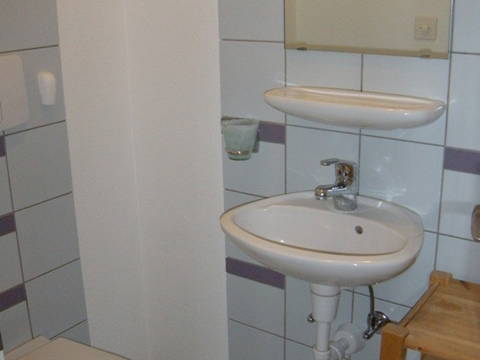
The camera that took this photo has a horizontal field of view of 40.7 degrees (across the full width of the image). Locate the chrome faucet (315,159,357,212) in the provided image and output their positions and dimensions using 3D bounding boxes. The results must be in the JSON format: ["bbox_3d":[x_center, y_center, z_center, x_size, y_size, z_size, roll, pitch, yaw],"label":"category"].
[{"bbox_3d":[0.209,0.006,1.395,0.052,0.146,0.157,11,22,34],"label":"chrome faucet"}]

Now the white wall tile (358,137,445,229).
[{"bbox_3d":[0.361,0.007,1.459,0.199,0.199,0.010,11,22,34],"label":"white wall tile"}]

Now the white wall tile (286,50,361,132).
[{"bbox_3d":[0.195,-0.213,1.508,0.199,0.199,0.010,11,22,34],"label":"white wall tile"}]

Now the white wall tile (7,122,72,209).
[{"bbox_3d":[-0.516,-0.037,1.678,0.012,0.198,0.198,11,21,33],"label":"white wall tile"}]

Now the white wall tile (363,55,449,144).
[{"bbox_3d":[0.357,-0.181,1.399,0.199,0.199,0.010,11,22,34],"label":"white wall tile"}]

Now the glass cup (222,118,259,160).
[{"bbox_3d":[0.001,-0.099,1.616,0.087,0.092,0.087,-1,18,0],"label":"glass cup"}]

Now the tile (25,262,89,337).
[{"bbox_3d":[-0.508,0.345,1.801,0.012,0.198,0.198,11,21,33],"label":"tile"}]

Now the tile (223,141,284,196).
[{"bbox_3d":[0.038,-0.034,1.702,0.198,0.150,0.012,11,21,33],"label":"tile"}]

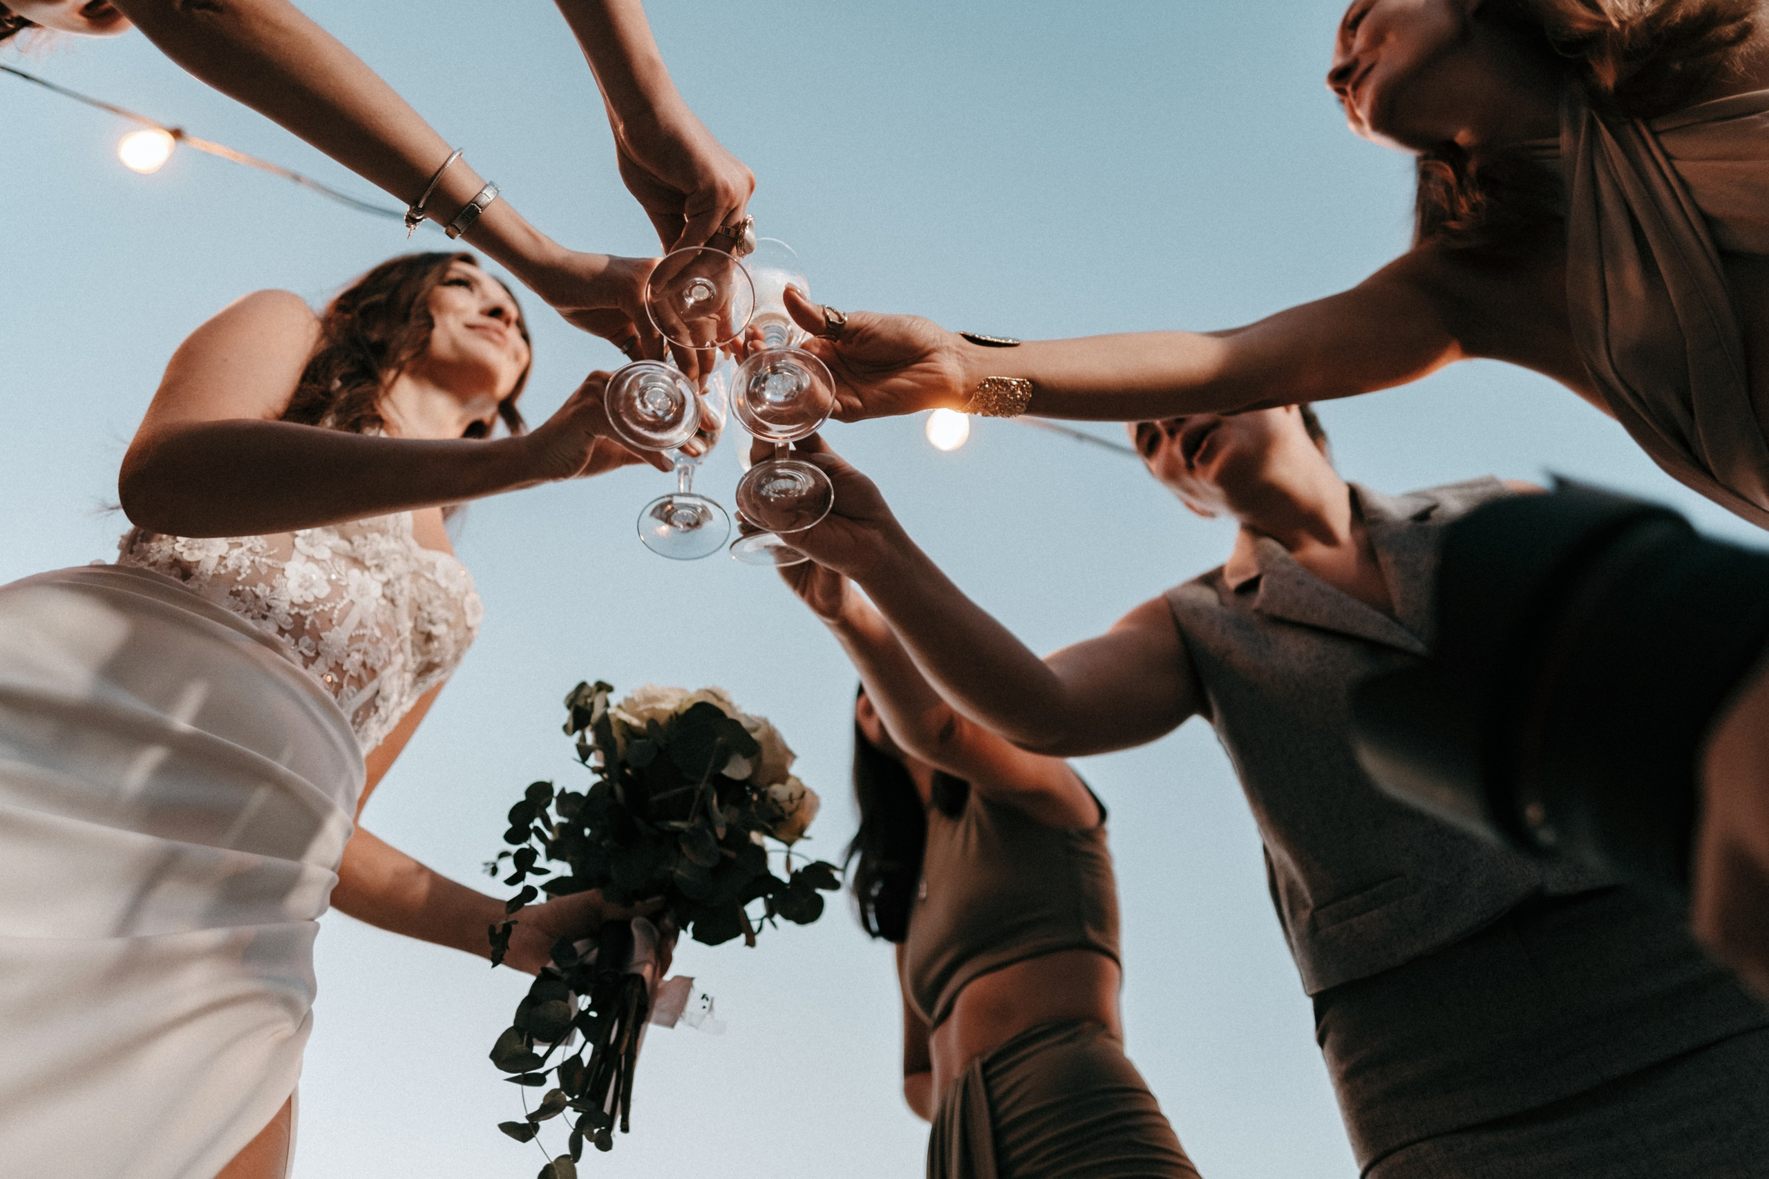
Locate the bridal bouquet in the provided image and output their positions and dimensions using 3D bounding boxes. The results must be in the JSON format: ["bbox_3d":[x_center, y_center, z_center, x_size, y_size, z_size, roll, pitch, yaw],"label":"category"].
[{"bbox_3d":[-0.203,0.293,1.070,0.300,0.430,0.290,22,-54,-9],"label":"bridal bouquet"}]

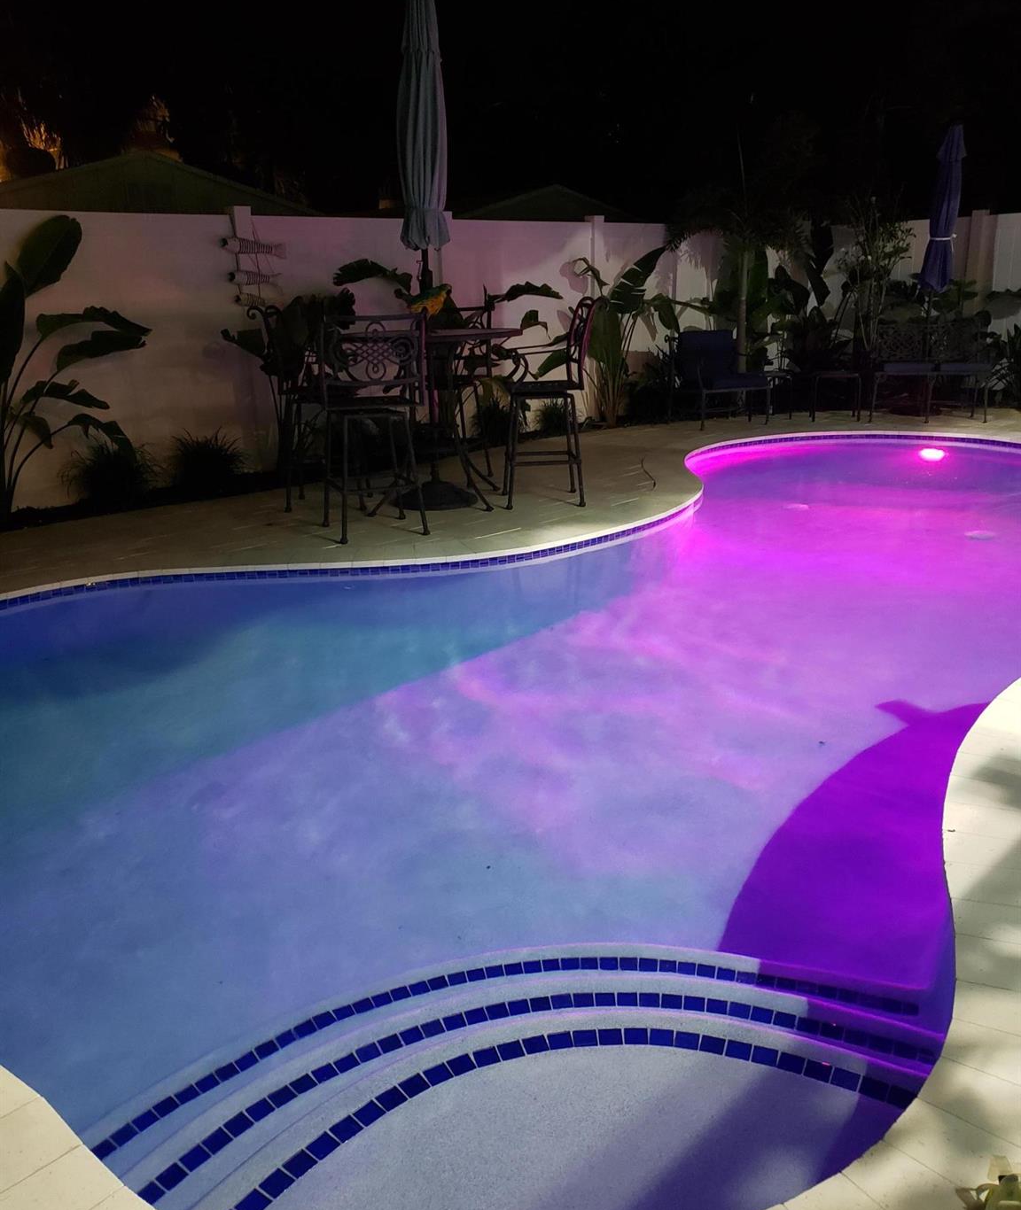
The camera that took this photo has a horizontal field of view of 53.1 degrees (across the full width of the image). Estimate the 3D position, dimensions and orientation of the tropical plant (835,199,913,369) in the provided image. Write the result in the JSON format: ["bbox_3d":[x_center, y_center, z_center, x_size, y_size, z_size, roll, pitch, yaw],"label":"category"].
[{"bbox_3d":[3.751,-3.117,10.616,0.800,2.100,0.750,0,19,0],"label":"tropical plant"}]

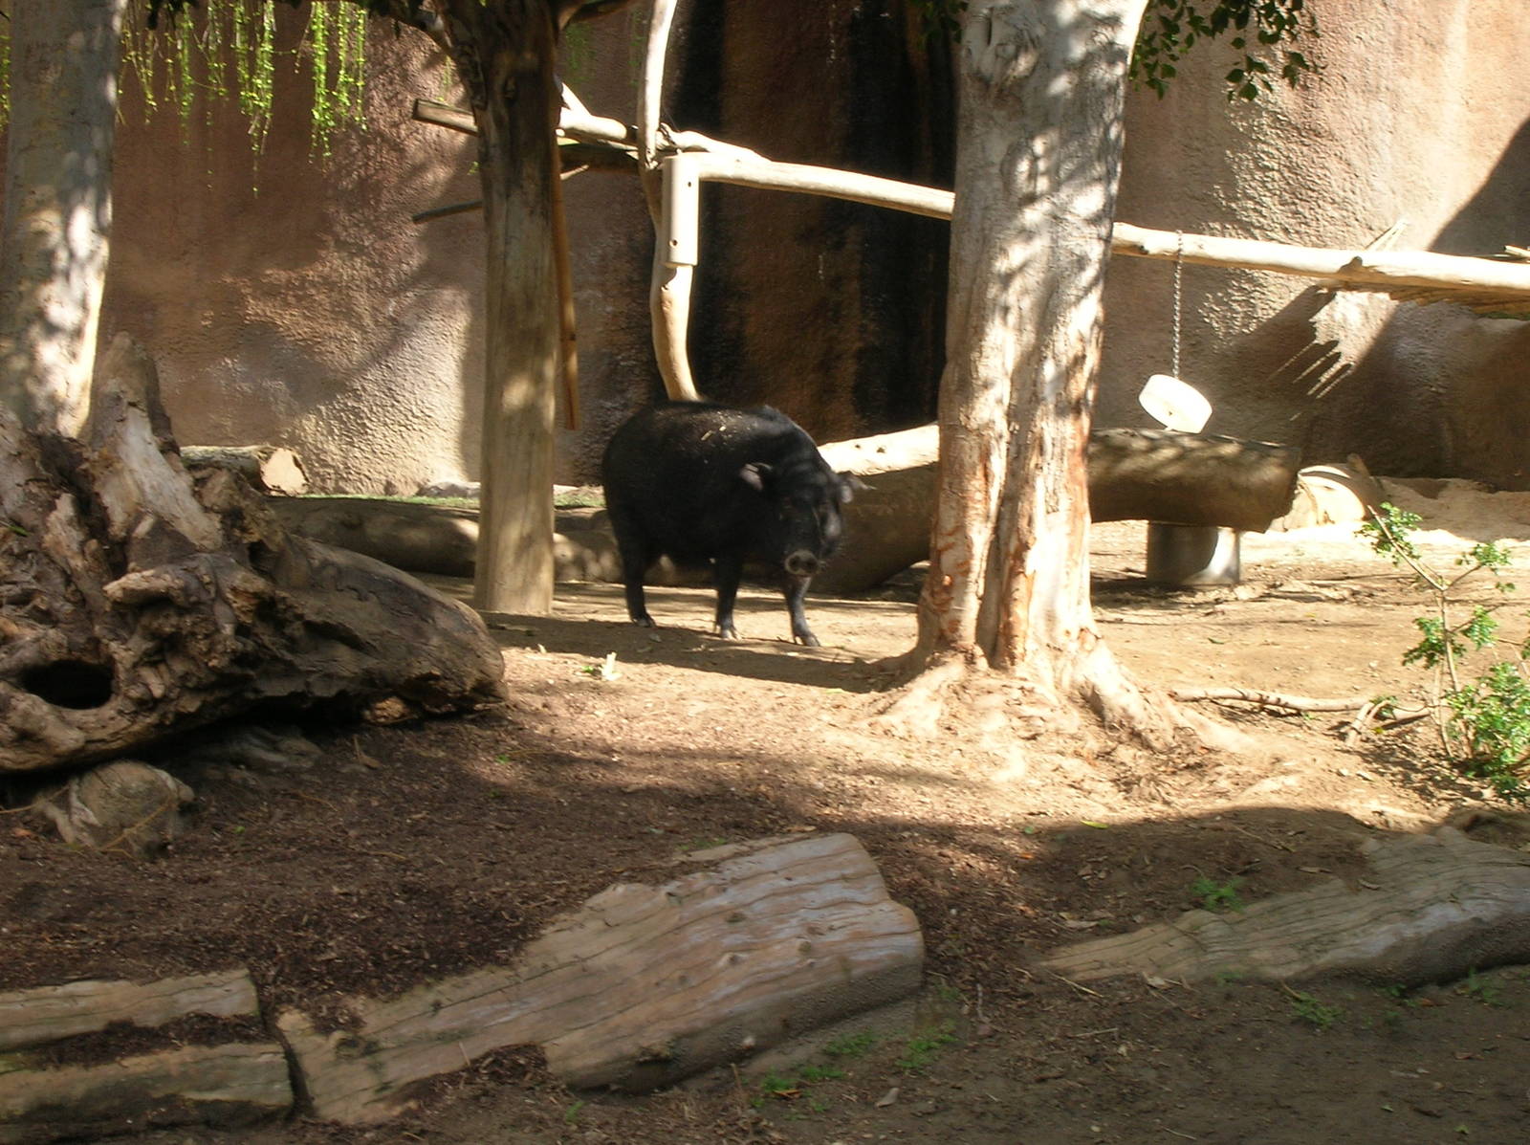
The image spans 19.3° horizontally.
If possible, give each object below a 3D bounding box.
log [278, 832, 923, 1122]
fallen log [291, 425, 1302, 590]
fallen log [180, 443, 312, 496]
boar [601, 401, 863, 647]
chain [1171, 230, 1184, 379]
[{"bbox_3d":[-0.299,0.747,8.250,0.400,0.280,1.500,5,7,36],"label":"log"},{"bbox_3d":[0.045,-0.227,16.300,3.750,0.570,0.460,1,6,0],"label":"fallen log"},{"bbox_3d":[-2.311,-0.430,19.200,0.750,0.240,0.250,-2,6,-25],"label":"fallen log"},{"bbox_3d":[-0.111,-0.161,14.650,0.400,0.750,1.100,-3,7,-34],"label":"boar"},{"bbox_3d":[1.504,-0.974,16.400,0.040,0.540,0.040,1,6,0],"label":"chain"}]

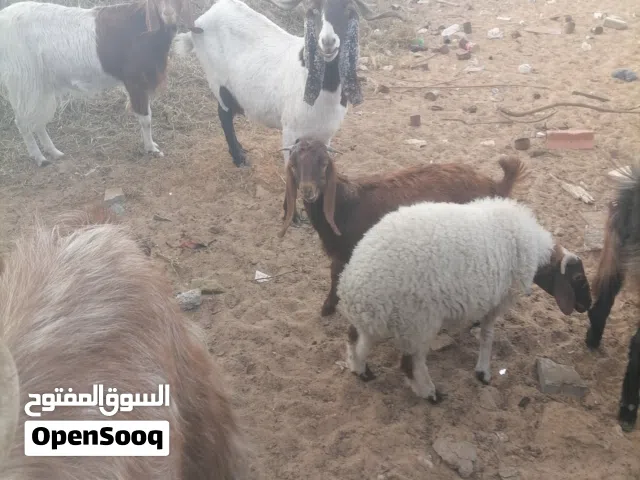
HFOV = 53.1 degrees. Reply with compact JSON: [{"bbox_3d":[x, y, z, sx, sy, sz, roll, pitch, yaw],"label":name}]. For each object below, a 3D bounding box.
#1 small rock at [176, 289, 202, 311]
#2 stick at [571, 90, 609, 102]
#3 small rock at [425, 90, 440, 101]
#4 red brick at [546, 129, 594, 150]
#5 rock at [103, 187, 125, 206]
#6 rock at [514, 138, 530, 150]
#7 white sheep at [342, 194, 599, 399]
[{"bbox_3d":[-0.464,0.206,2.293,0.090,0.060,0.075,0,32,0],"label":"small rock"},{"bbox_3d":[1.748,-0.934,4.156,0.225,0.020,0.022,26,41,35],"label":"stick"},{"bbox_3d":[0.722,-0.948,4.148,0.100,0.055,0.080,0,32,0],"label":"small rock"},{"bbox_3d":[1.355,-0.541,3.459,0.250,0.095,0.075,4,32,6],"label":"red brick"},{"bbox_3d":[-0.942,-0.210,2.958,0.095,0.060,0.095,0,32,0],"label":"rock"},{"bbox_3d":[1.090,-0.524,3.469,0.083,0.055,0.070,0,32,0],"label":"rock"},{"bbox_3d":[0.420,0.145,1.871,0.770,0.610,0.340,-5,32,-8],"label":"white sheep"}]

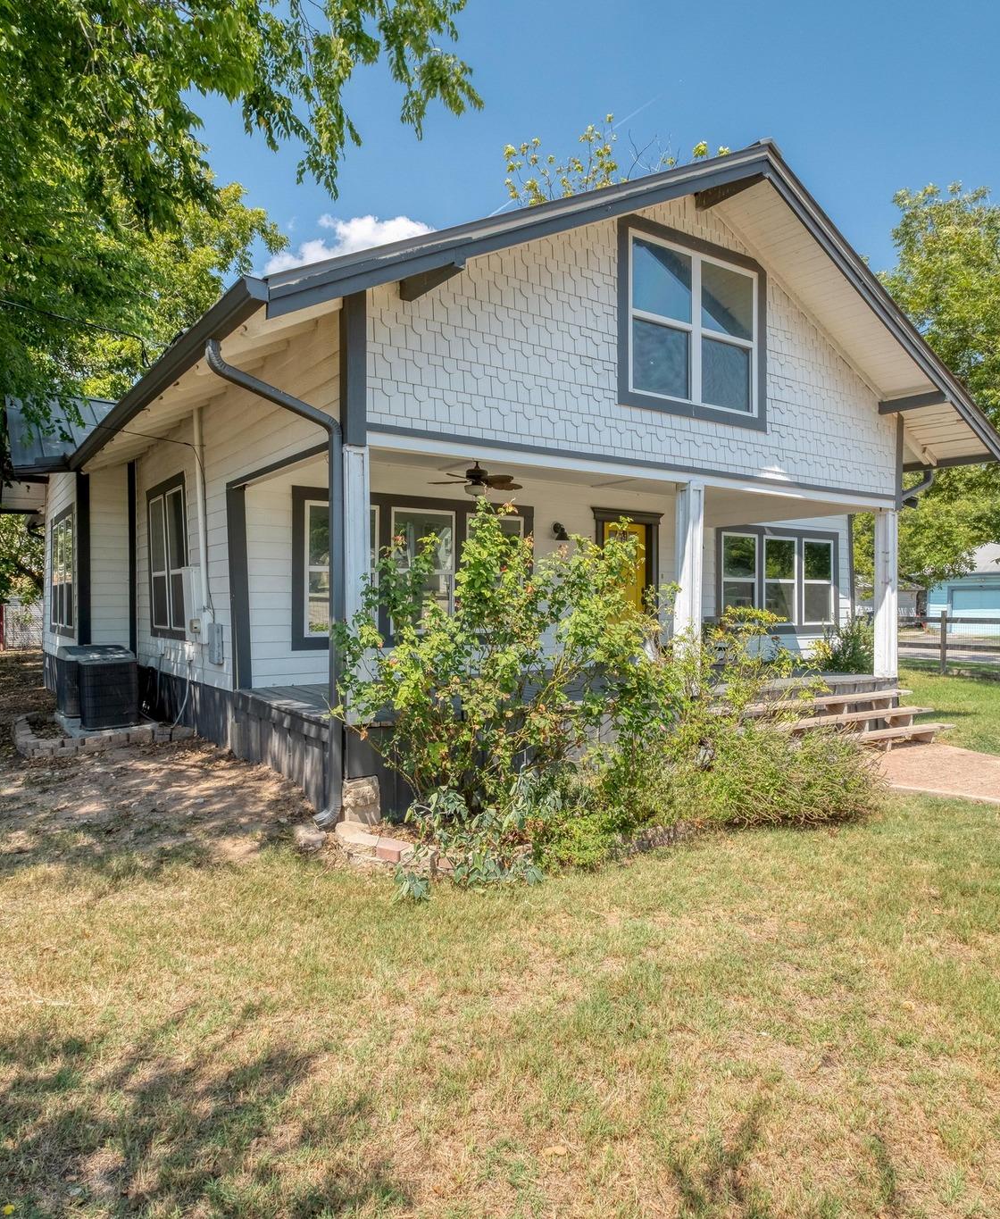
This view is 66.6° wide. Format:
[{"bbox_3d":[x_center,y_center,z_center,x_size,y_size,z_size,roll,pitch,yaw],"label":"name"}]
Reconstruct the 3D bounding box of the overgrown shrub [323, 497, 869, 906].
[{"bbox_3d":[0.901,0.453,5.750,3.966,2.245,1.905,0,0,-33],"label":"overgrown shrub"}]

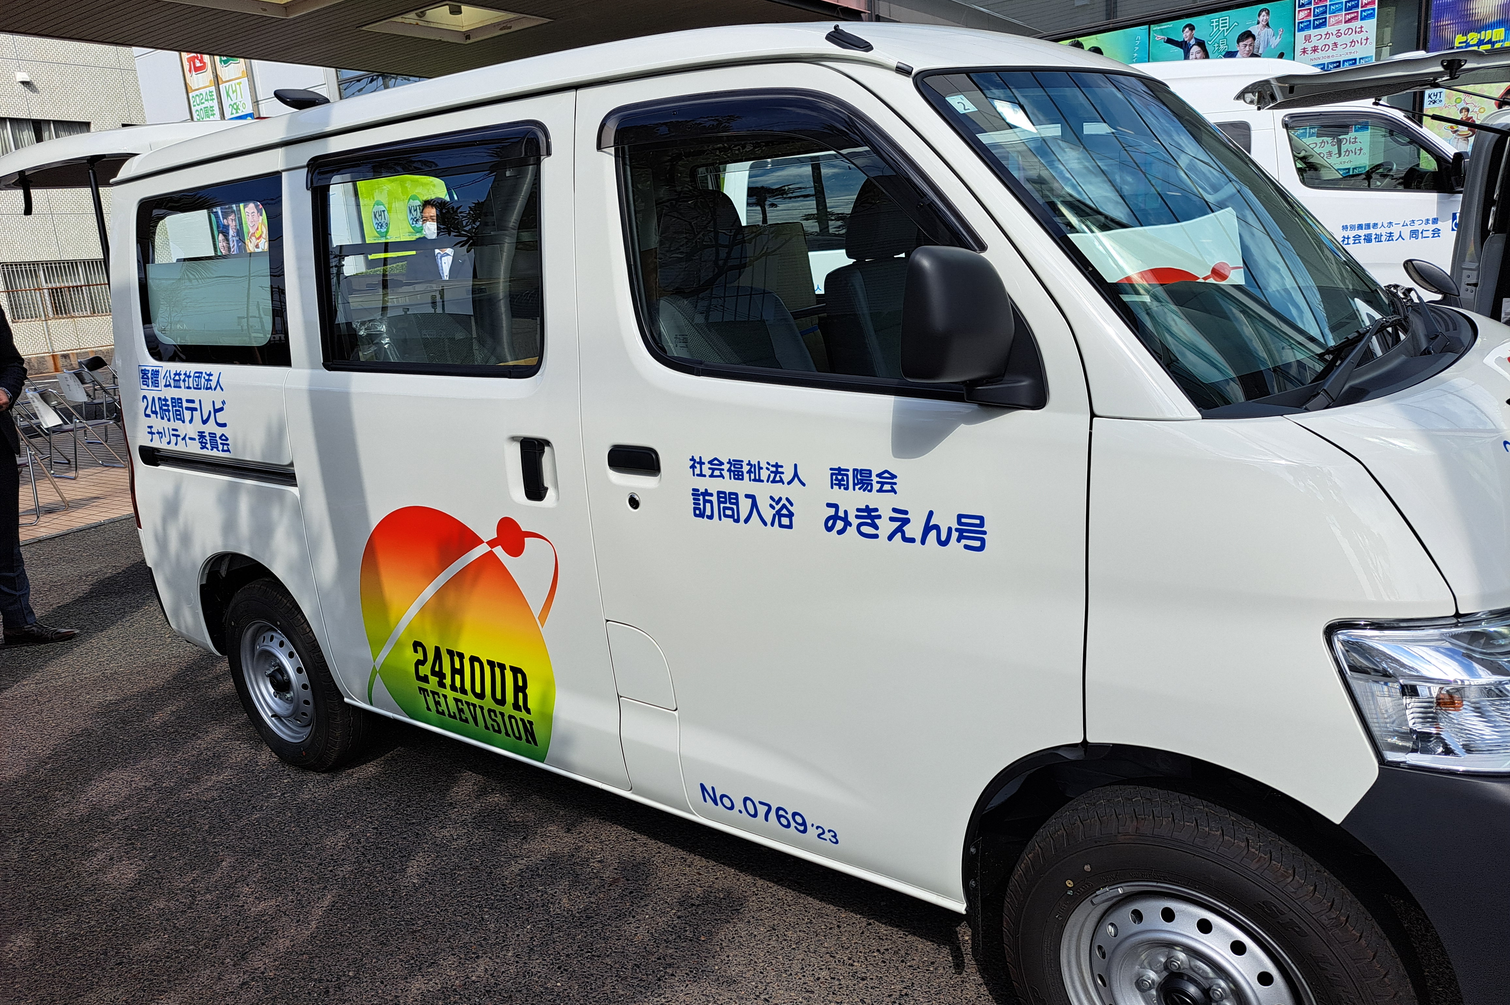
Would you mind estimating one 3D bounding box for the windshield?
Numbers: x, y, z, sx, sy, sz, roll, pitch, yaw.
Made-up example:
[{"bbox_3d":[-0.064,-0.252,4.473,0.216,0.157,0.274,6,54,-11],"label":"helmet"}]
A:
[{"bbox_3d":[0.934,-0.564,2.071,1.470,0.838,0.168,-21,-21,-51],"label":"windshield"}]

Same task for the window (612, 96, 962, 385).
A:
[{"bbox_3d":[0.045,-0.444,1.766,0.760,0.490,0.050,6,7,36],"label":"window"}]

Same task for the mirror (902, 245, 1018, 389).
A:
[{"bbox_3d":[0.283,-0.264,1.460,0.165,0.190,0.087,-15,17,-39],"label":"mirror"}]

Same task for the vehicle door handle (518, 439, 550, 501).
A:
[{"bbox_3d":[-0.463,-0.065,2.207,0.050,0.135,0.040,6,17,36],"label":"vehicle door handle"}]

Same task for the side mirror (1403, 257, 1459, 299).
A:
[{"bbox_3d":[1.599,-0.529,2.475,0.140,0.060,0.135,46,19,16],"label":"side mirror"}]

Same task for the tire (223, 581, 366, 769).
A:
[{"bbox_3d":[-1.417,0.530,3.241,0.605,0.605,0.165,6,17,36],"label":"tire"}]

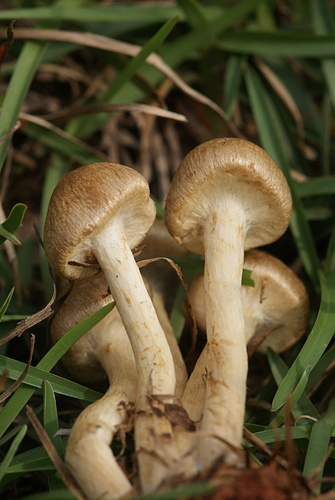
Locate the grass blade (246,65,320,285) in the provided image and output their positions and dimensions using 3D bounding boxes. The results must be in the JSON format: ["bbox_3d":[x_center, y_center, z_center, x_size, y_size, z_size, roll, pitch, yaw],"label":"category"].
[{"bbox_3d":[0.039,-0.024,0.700,0.011,0.077,0.011,-18,-3,0],"label":"grass blade"}]

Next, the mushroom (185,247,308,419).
[{"bbox_3d":[0.023,0.028,0.675,0.038,0.058,0.038,22,-7,0],"label":"mushroom"}]

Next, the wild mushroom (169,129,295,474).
[{"bbox_3d":[0.019,0.016,0.650,0.039,0.103,0.040,2,-9,0],"label":"wild mushroom"}]

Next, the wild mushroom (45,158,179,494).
[{"bbox_3d":[-0.017,0.024,0.650,0.037,0.104,0.039,-11,-7,0],"label":"wild mushroom"}]

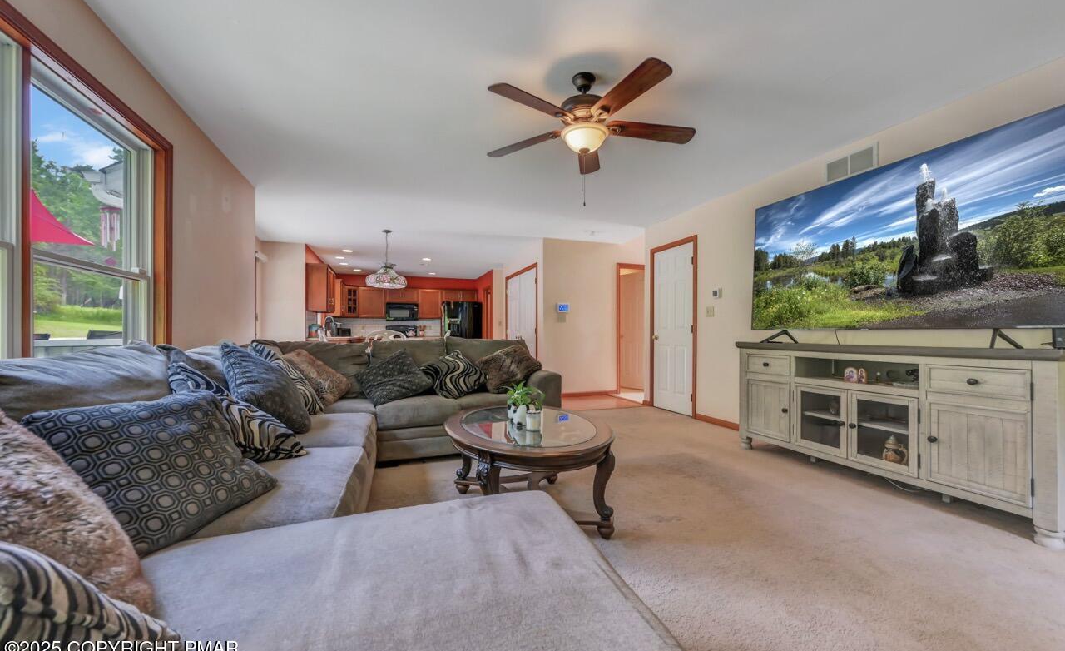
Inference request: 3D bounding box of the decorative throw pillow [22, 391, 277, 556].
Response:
[{"bbox_3d":[-1.090,0.405,1.252,0.460,0.170,0.460,45,14,12],"label":"decorative throw pillow"}]

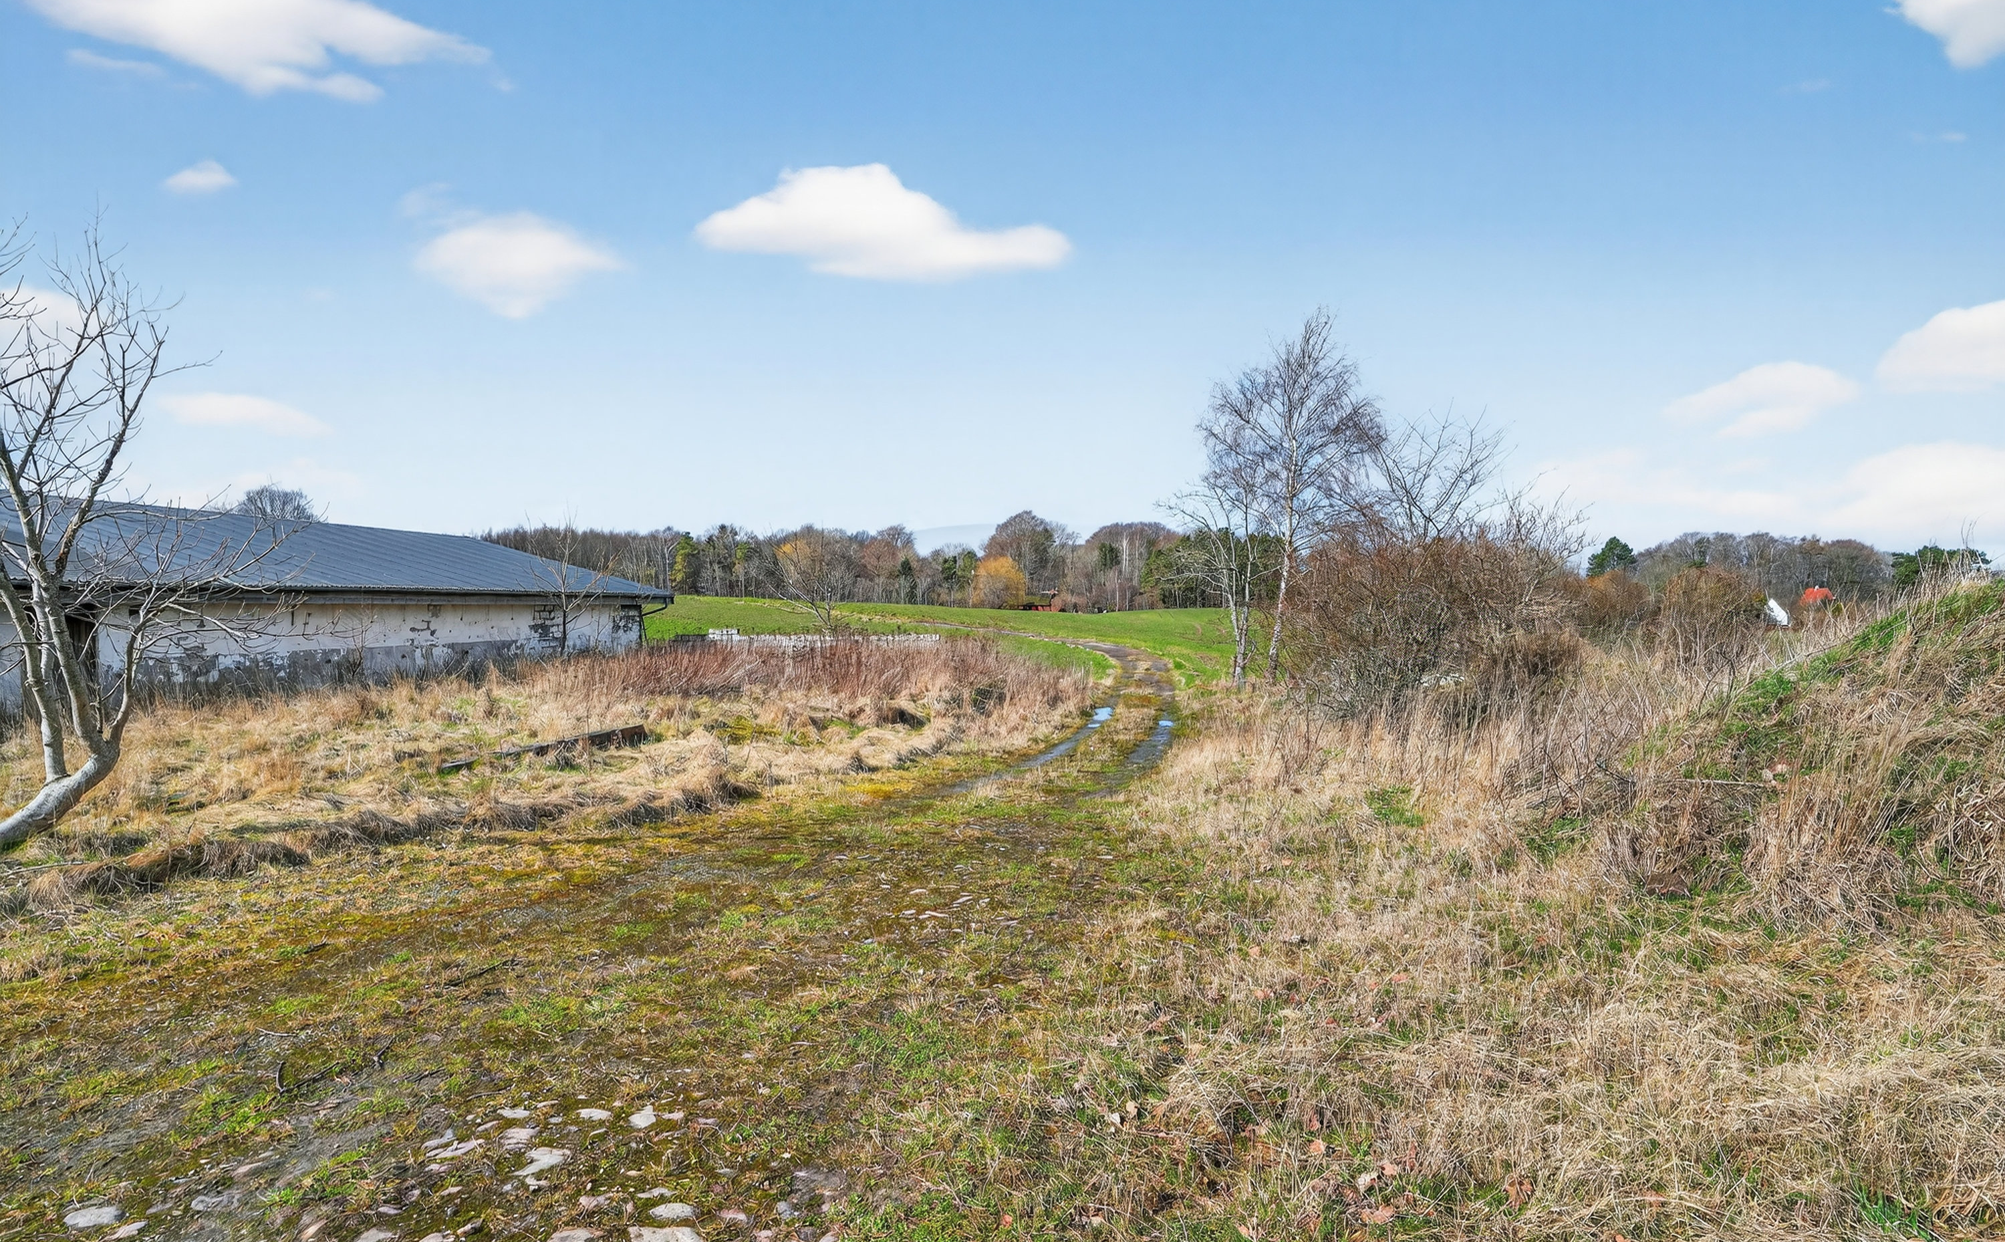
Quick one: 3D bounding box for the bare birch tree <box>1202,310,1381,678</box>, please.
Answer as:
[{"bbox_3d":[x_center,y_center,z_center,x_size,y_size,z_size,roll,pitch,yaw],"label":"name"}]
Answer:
[{"bbox_3d":[7.671,-3.319,28.000,4.670,9.830,4.600,0,1,0],"label":"bare birch tree"}]

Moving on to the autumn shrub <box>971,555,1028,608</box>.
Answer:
[{"bbox_3d":[-0.429,-5.371,145.000,7.790,7.520,7.500,0,1,0],"label":"autumn shrub"}]

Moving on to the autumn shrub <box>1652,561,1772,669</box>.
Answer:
[{"bbox_3d":[23.427,-0.207,35.000,3.810,3.470,3.700,0,1,0],"label":"autumn shrub"}]

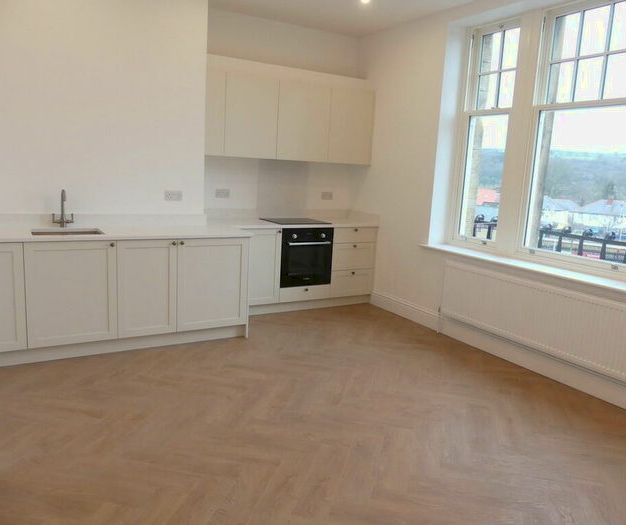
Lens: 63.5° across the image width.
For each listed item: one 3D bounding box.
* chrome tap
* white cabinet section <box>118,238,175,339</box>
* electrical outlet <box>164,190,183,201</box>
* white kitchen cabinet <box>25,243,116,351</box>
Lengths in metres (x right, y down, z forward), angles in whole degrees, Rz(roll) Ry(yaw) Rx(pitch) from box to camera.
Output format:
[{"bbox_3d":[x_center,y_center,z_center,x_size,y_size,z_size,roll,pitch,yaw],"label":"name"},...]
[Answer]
[{"bbox_3d":[-1.892,-0.400,3.836,0.160,0.295,0.200,-3,12,-30],"label":"chrome tap"},{"bbox_3d":[-1.396,0.153,4.095,0.443,0.745,0.570,-3,11,-30],"label":"white cabinet section"},{"bbox_3d":[-1.200,-0.572,4.343,0.148,0.081,0.015,-3,12,-30],"label":"electrical outlet"},{"bbox_3d":[-1.801,0.169,3.754,0.581,0.733,0.575,-3,12,-30],"label":"white kitchen cabinet"}]

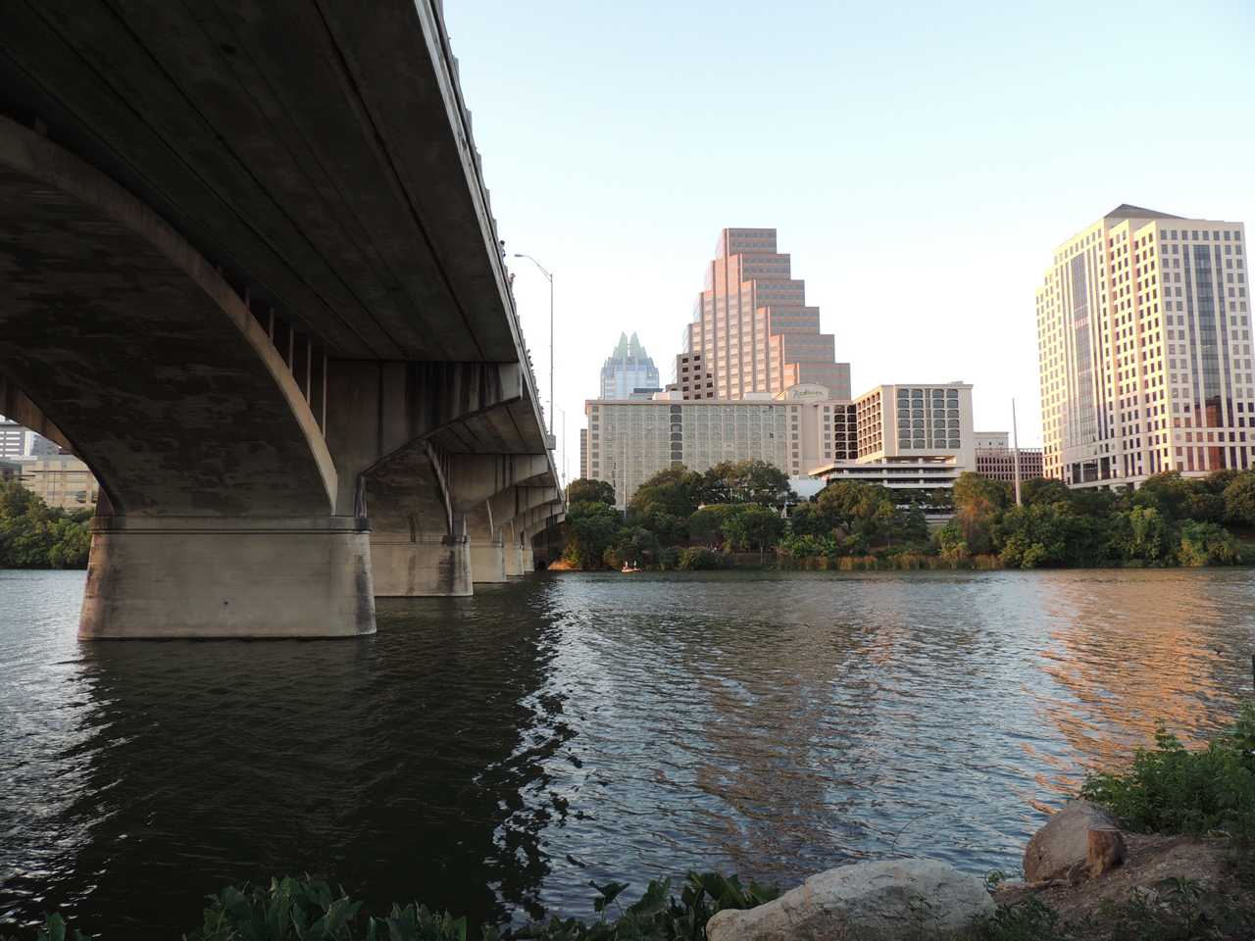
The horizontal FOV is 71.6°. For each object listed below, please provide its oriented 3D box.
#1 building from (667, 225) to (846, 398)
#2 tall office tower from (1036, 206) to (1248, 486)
[{"bbox_3d":[47.730,-34.391,340.037,85.000,116.500,28.000,-5,-7,41],"label":"building"},{"bbox_3d":[148.327,-33.348,254.331,30.500,93.000,59.000,0,-6,-3],"label":"tall office tower"}]

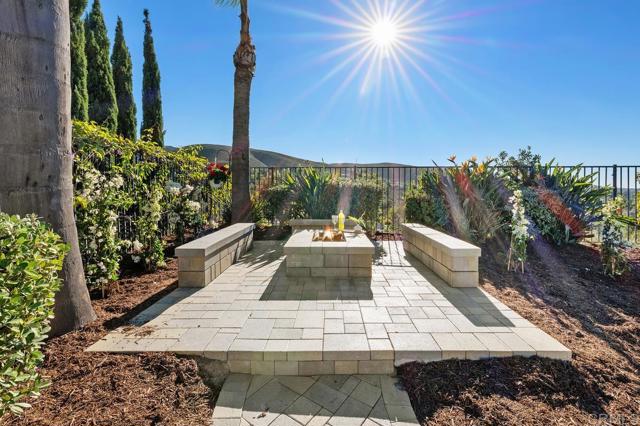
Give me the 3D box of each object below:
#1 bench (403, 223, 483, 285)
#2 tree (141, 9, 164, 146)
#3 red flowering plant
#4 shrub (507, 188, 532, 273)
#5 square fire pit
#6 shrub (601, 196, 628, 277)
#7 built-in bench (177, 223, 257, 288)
[{"bbox_3d":[1.560,0.470,3.982,0.305,0.387,2.150,0,5,1],"label":"bench"},{"bbox_3d":[-7.112,-4.200,12.000,0.920,8.800,0.920,0,5,1],"label":"tree"},{"bbox_3d":[-1.857,-0.704,5.200,0.420,0.430,0.400,0,5,1],"label":"red flowering plant"},{"bbox_3d":[2.394,0.223,3.420,0.260,0.970,0.260,0,5,1],"label":"shrub"},{"bbox_3d":[0.121,0.509,3.789,1.030,0.345,1.100,0,5,1],"label":"square fire pit"},{"bbox_3d":[3.444,0.275,3.330,0.250,0.930,0.250,0,5,1],"label":"shrub"},{"bbox_3d":[-1.309,0.469,3.992,0.310,0.387,2.170,0,5,1],"label":"built-in bench"}]

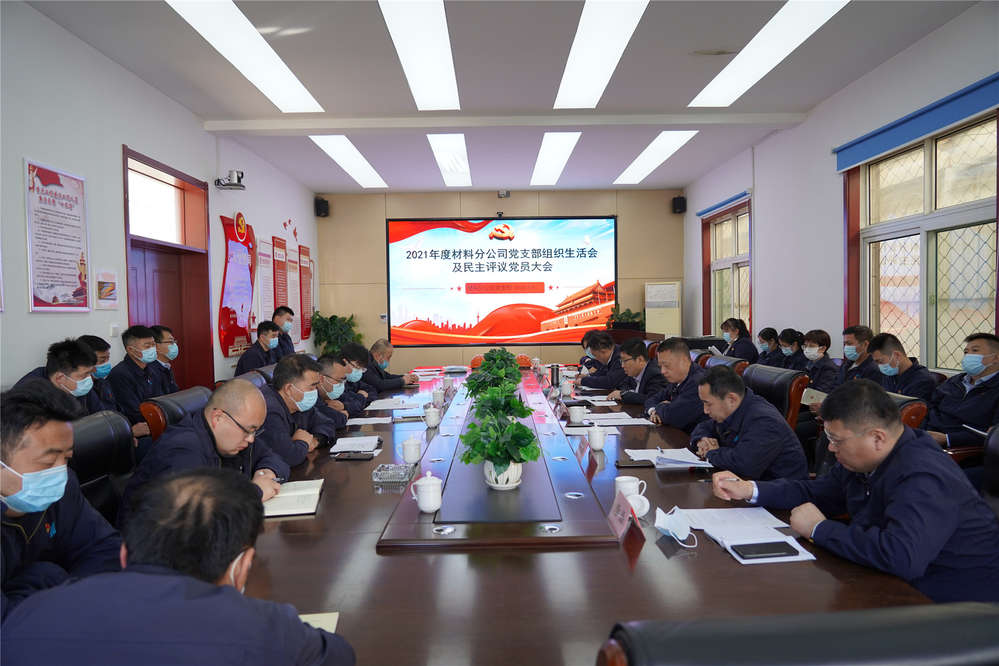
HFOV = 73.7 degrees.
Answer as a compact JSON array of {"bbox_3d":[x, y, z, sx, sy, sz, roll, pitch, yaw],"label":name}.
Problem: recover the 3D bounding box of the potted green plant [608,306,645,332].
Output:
[{"bbox_3d":[1.706,-0.210,9.016,0.510,0.350,0.360,-1,2,-1],"label":"potted green plant"}]

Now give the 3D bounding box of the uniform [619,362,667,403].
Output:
[{"bbox_3d":[1.053,0.463,4.670,0.540,0.580,0.520,-1,2,0],"label":"uniform"}]

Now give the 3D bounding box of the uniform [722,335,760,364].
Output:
[{"bbox_3d":[2.217,0.341,6.171,0.450,0.600,0.460,-1,2,0],"label":"uniform"}]

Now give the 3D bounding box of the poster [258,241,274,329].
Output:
[{"bbox_3d":[-2.860,-0.481,8.279,0.030,1.310,0.540,-1,2,-1],"label":"poster"}]

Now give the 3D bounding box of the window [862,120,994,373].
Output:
[{"bbox_3d":[3.124,-0.600,4.923,0.140,1.680,1.660,-1,2,-1],"label":"window"}]

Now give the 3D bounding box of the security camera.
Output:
[{"bbox_3d":[-2.732,-1.552,6.724,0.290,0.220,0.200,-1,2,-1],"label":"security camera"}]

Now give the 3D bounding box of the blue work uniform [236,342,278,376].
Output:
[{"bbox_3d":[-2.041,0.415,5.708,0.450,0.640,0.500,-1,2,0],"label":"blue work uniform"}]

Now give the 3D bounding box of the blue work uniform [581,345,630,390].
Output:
[{"bbox_3d":[0.904,0.409,5.227,0.520,0.600,0.540,-1,2,-1],"label":"blue work uniform"}]

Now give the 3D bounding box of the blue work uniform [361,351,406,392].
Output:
[{"bbox_3d":[-1.010,0.444,5.613,0.540,0.580,0.520,-1,2,0],"label":"blue work uniform"}]

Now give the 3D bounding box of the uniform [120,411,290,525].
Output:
[{"bbox_3d":[-1.055,0.556,2.369,0.510,0.600,0.560,-1,2,-6],"label":"uniform"}]

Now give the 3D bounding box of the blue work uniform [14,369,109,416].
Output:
[{"bbox_3d":[-1.972,0.487,2.990,0.550,0.640,0.520,-1,2,0],"label":"blue work uniform"}]

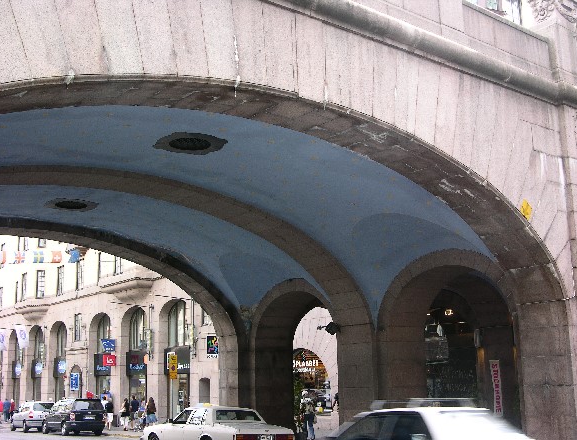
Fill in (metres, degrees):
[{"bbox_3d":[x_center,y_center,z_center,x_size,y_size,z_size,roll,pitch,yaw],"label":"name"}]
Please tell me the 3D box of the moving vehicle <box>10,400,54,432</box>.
[{"bbox_3d":[-14.700,11.380,45.000,1.750,1.600,4.350,6,-14,-31],"label":"moving vehicle"}]

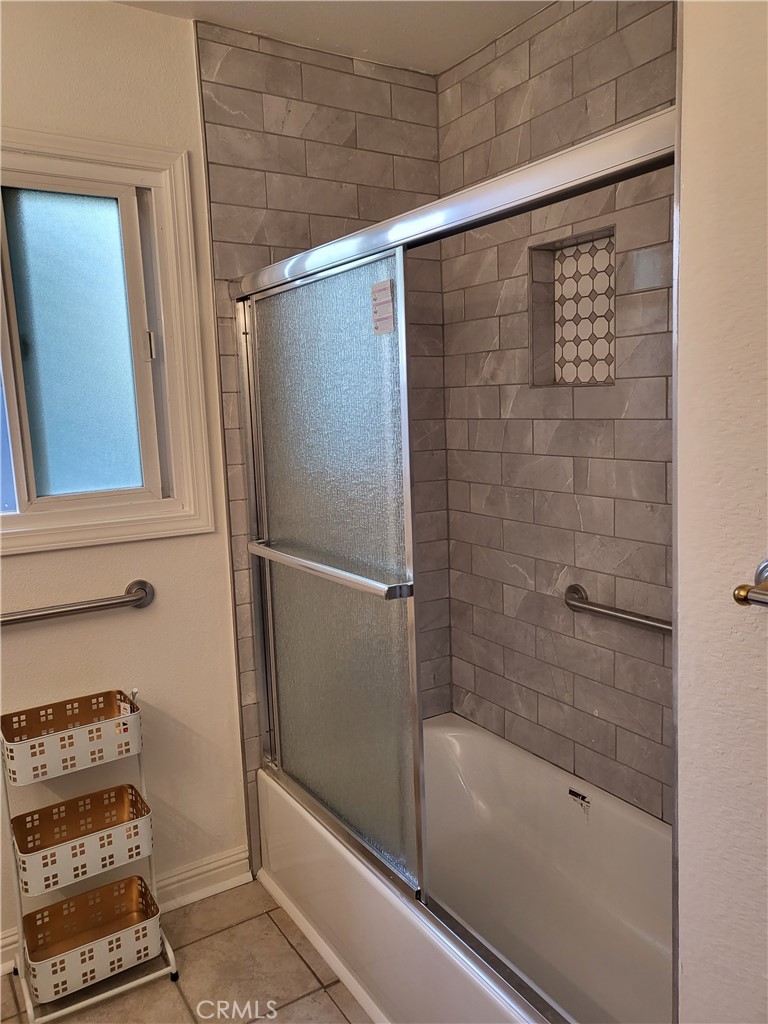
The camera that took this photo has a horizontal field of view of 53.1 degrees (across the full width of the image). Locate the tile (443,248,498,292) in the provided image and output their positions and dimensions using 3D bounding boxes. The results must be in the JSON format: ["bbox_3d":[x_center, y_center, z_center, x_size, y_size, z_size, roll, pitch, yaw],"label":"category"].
[{"bbox_3d":[0.275,-0.769,2.455,0.009,0.101,0.279,-7,9,-32],"label":"tile"}]

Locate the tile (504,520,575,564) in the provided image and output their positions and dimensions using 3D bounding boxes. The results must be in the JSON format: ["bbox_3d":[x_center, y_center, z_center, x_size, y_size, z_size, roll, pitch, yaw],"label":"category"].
[{"bbox_3d":[0.457,0.088,2.284,0.010,0.100,0.301,-7,9,-31],"label":"tile"}]

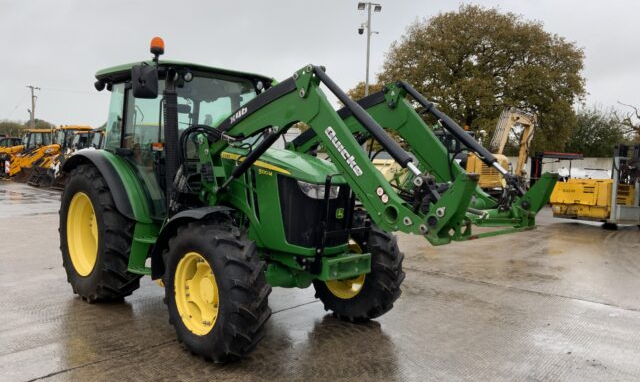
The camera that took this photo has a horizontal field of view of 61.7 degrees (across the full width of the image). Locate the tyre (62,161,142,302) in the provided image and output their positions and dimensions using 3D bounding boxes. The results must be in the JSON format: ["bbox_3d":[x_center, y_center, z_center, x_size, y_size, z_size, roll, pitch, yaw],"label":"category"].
[{"bbox_3d":[-2.454,0.447,6.019,0.460,1.530,1.540,-2,5,-44],"label":"tyre"}]

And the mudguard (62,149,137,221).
[{"bbox_3d":[-2.406,-0.113,5.783,0.240,0.640,1.530,-2,5,-44],"label":"mudguard"}]

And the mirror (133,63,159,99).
[{"bbox_3d":[-1.642,-1.026,5.046,0.240,0.320,0.100,0,4,-30],"label":"mirror"}]

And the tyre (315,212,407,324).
[{"bbox_3d":[0.360,0.760,5.581,0.360,1.130,1.140,-2,5,-44],"label":"tyre"}]

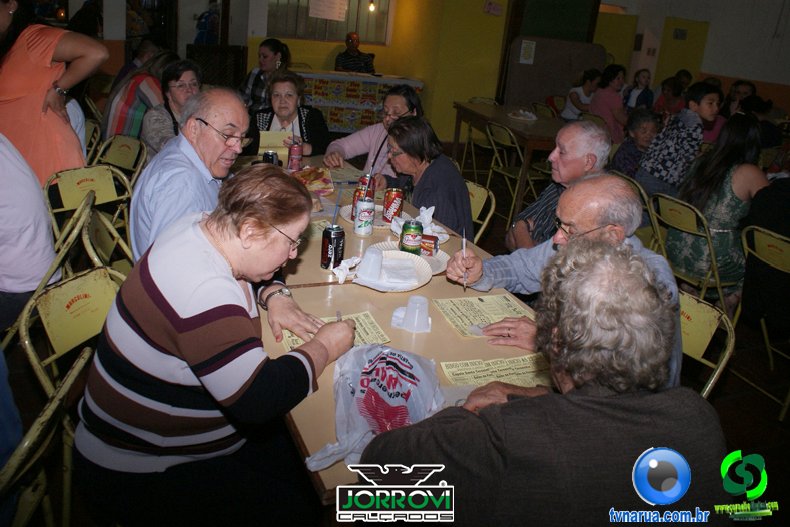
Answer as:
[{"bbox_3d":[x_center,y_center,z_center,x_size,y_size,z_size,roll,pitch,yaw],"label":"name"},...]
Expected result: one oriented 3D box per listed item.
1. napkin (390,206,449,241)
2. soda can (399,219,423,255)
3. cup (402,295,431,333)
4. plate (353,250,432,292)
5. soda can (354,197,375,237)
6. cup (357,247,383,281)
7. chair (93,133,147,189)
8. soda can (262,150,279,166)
[{"bbox_3d":[0.090,-0.136,2.086,0.130,0.075,0.190,-2,23,-17],"label":"napkin"},{"bbox_3d":[0.057,-0.079,1.885,0.066,0.122,0.066,5,21,0],"label":"soda can"},{"bbox_3d":[0.054,0.119,1.420,0.065,0.073,0.065,5,21,0],"label":"cup"},{"bbox_3d":[-0.002,0.022,1.726,0.235,0.030,0.240,5,27,-3],"label":"plate"},{"bbox_3d":[-0.103,-0.160,2.054,0.066,0.122,0.066,6,21,-2],"label":"soda can"},{"bbox_3d":[-0.072,0.000,1.690,0.065,0.073,0.065,12,21,-5],"label":"cup"},{"bbox_3d":[-1.644,-0.272,3.231,0.400,0.790,0.460,18,25,32],"label":"chair"},{"bbox_3d":[-0.547,-0.427,2.616,0.066,0.122,0.066,6,21,-2],"label":"soda can"}]

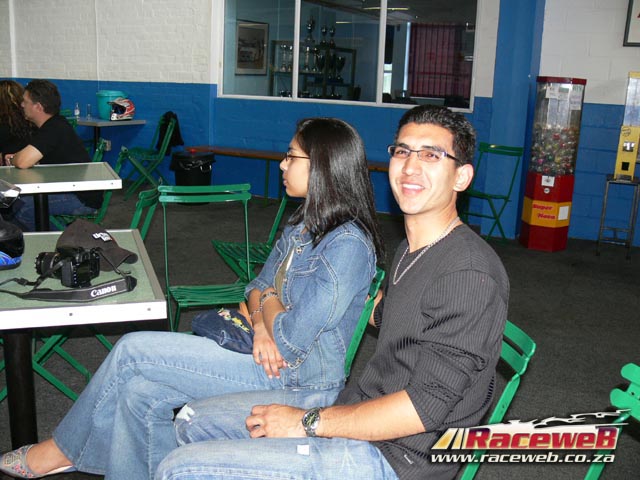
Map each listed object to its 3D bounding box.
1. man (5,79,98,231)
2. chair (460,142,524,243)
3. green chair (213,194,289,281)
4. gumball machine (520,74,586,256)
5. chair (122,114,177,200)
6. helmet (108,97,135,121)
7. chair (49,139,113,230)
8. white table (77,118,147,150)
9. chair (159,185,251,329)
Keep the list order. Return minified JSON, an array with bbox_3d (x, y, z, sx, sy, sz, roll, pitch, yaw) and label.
[{"bbox_3d":[-1.705,-0.387,4.114,0.730,1.270,0.520,2,14,-2],"label":"man"},{"bbox_3d":[1.365,-0.381,5.485,0.420,0.830,0.540,15,19,40],"label":"chair"},{"bbox_3d":[-0.301,0.068,3.403,0.540,0.830,0.420,-5,16,-28],"label":"green chair"},{"bbox_3d":[1.945,-0.633,5.396,0.410,1.410,0.370,9,15,25],"label":"gumball machine"},{"bbox_3d":[-1.838,-0.879,6.974,0.540,0.830,0.420,-6,16,-30],"label":"chair"},{"bbox_3d":[-2.152,-1.416,7.033,0.310,0.270,0.250,-7,17,-32],"label":"helmet"},{"bbox_3d":[-1.559,-0.186,4.224,0.540,0.830,0.420,-3,15,-19],"label":"chair"},{"bbox_3d":[-2.522,-0.980,7.353,0.790,0.750,0.790,10,16,27],"label":"white table"},{"bbox_3d":[-0.446,0.219,2.773,0.420,0.830,0.540,-3,15,-19],"label":"chair"}]

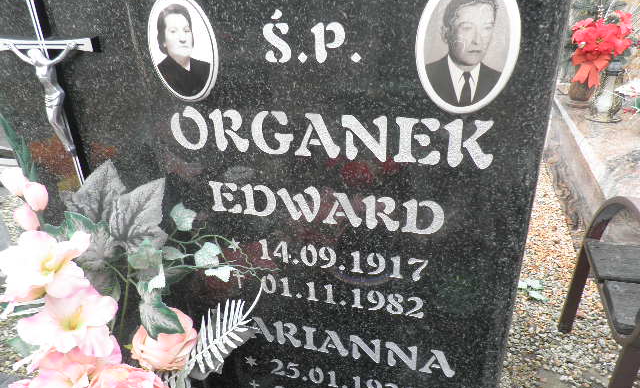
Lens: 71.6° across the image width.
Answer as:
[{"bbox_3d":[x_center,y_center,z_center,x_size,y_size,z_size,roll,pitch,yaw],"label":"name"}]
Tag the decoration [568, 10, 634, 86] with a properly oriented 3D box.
[{"bbox_3d":[1.649,-0.844,2.590,0.310,0.400,0.270,6,28,18],"label":"decoration"}]

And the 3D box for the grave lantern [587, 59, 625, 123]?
[{"bbox_3d":[1.620,-0.573,2.480,0.180,0.315,0.180,6,28,18],"label":"grave lantern"}]

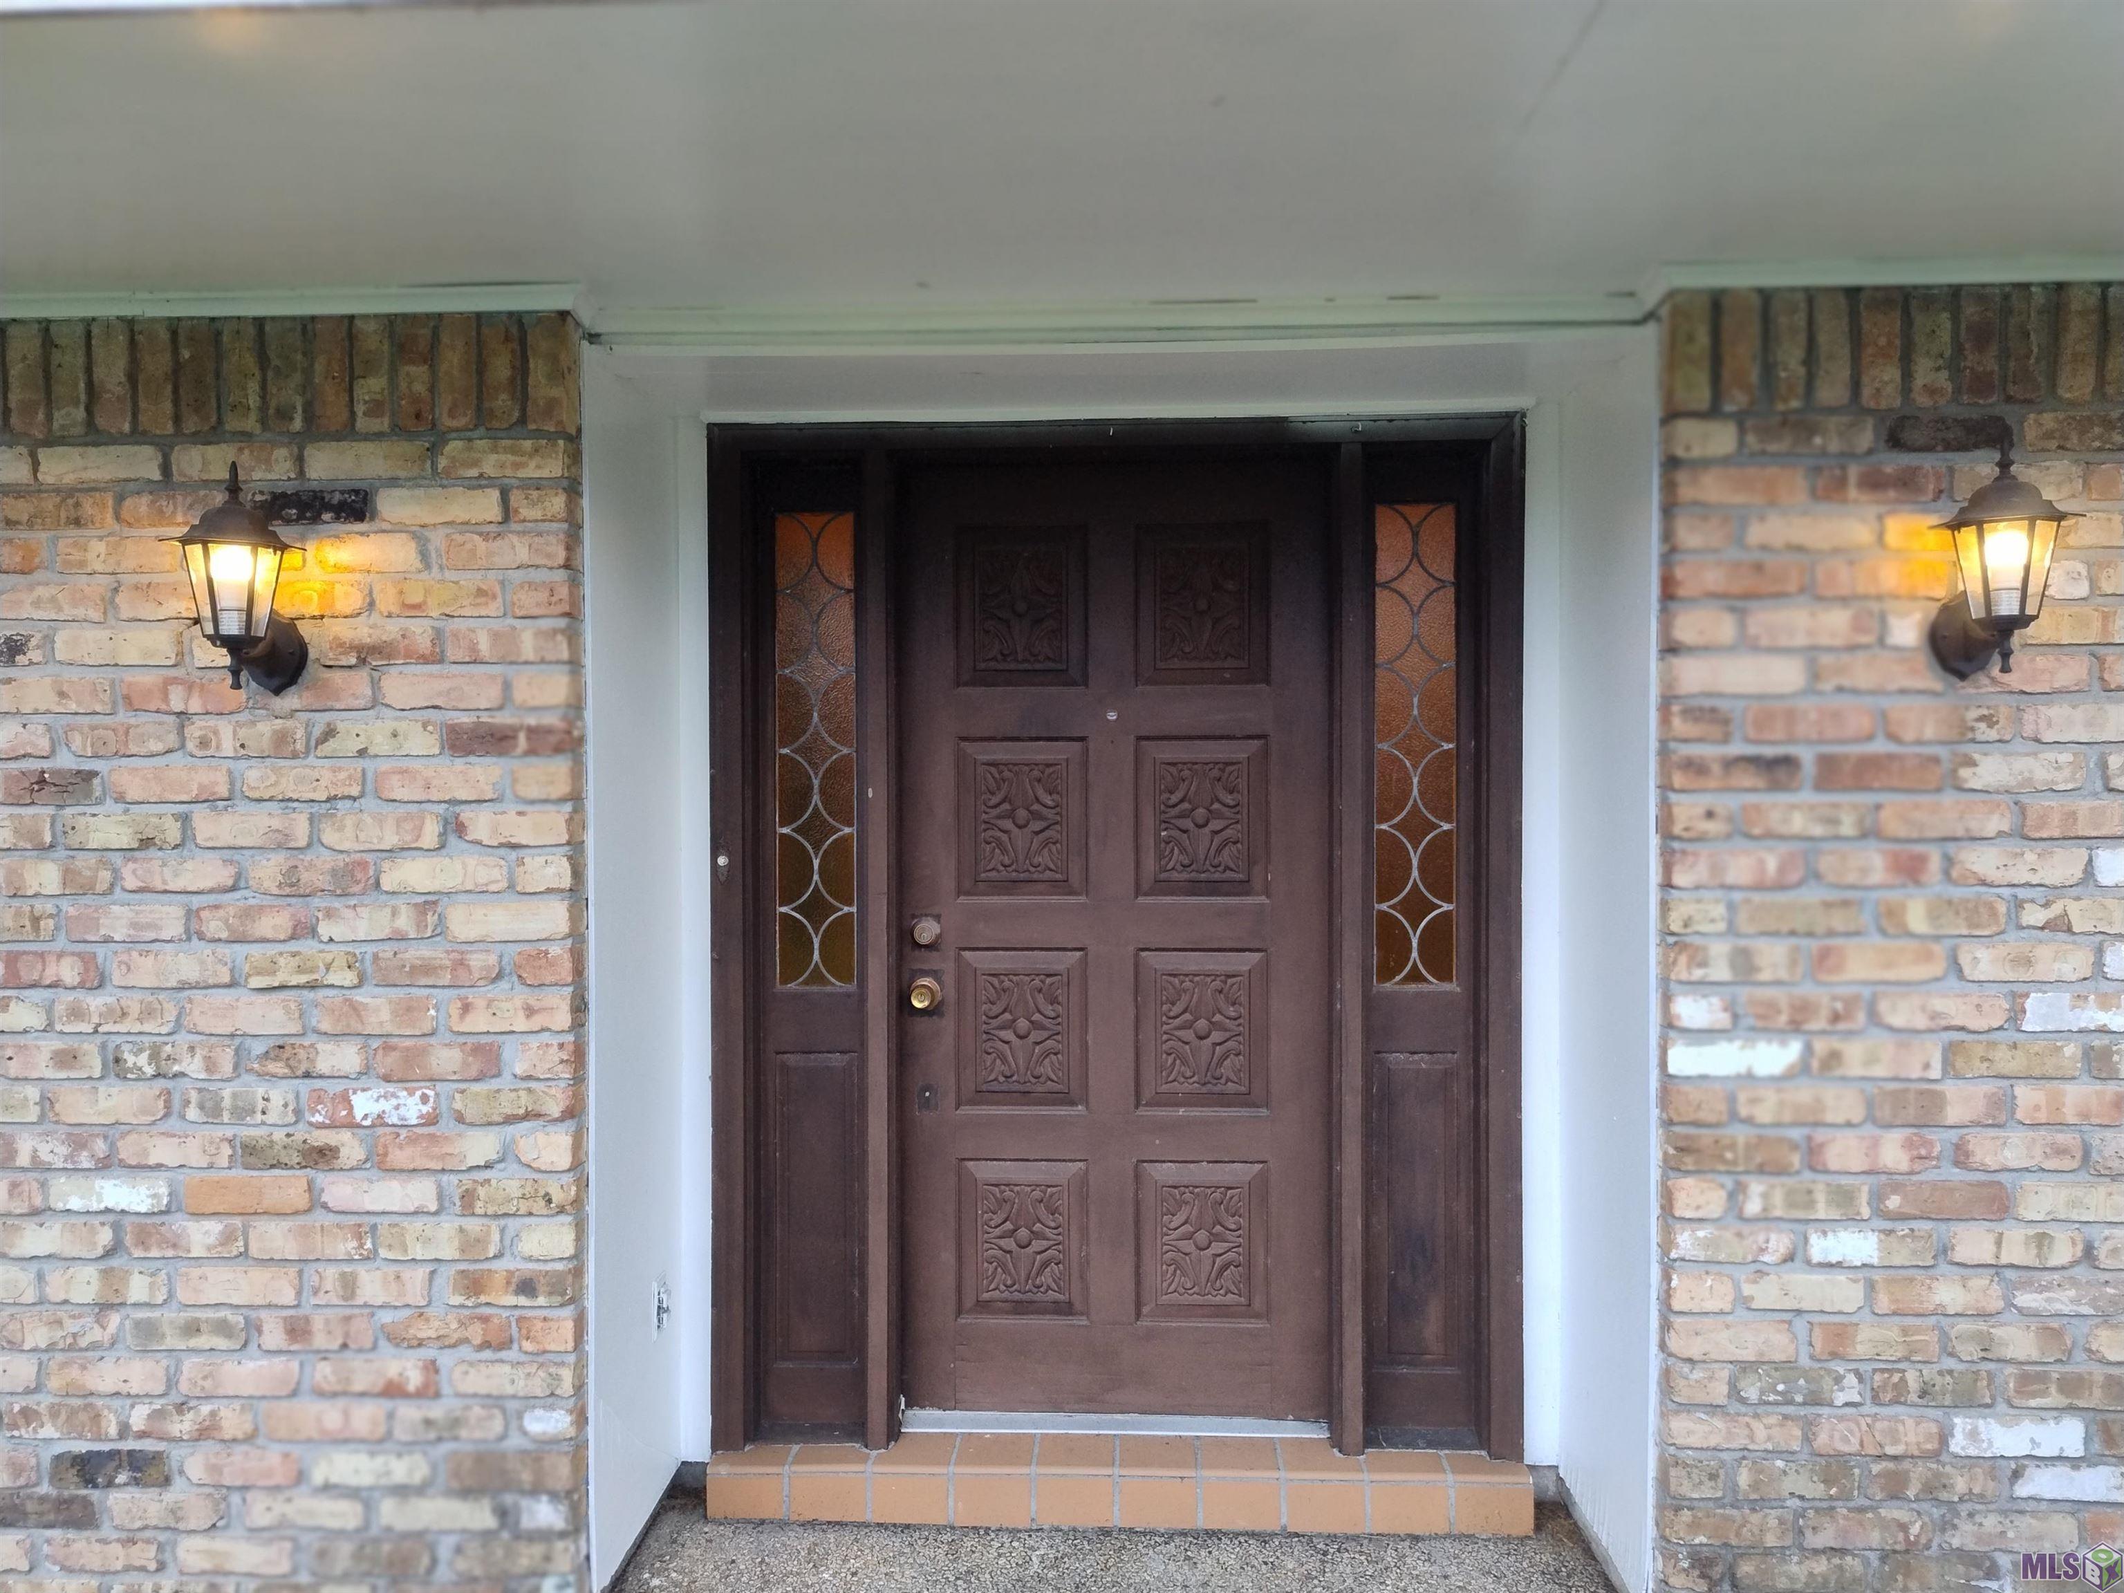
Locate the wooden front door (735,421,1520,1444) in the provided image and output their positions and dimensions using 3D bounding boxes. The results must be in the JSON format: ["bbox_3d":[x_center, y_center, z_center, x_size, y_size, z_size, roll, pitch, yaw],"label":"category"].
[{"bbox_3d":[0.106,0.288,3.028,1.640,2.090,0.140,0,1,2],"label":"wooden front door"}]

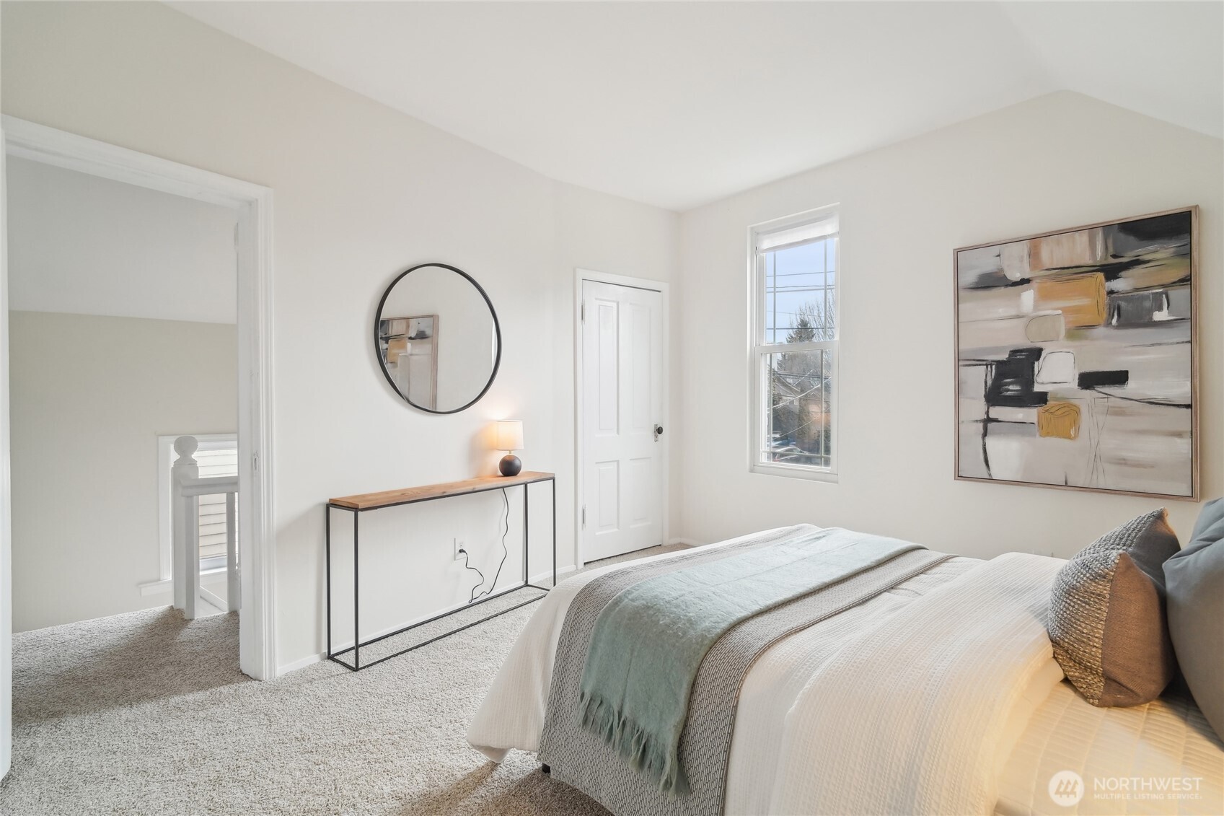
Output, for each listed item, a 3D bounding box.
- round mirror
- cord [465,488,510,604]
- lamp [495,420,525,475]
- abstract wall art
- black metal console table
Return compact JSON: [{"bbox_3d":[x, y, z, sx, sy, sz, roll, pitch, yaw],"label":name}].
[{"bbox_3d":[-0.896,-0.365,2.915,0.030,0.786,0.786,0,1,37],"label":"round mirror"},{"bbox_3d":[-0.710,0.785,3.143,0.070,0.655,0.316,0,1,37],"label":"cord"},{"bbox_3d":[-0.584,0.236,3.131,0.154,0.327,0.154,0,0,0],"label":"lamp"},{"bbox_3d":[2.233,-0.234,2.695,0.919,1.276,0.045,0,1,45],"label":"abstract wall art"},{"bbox_3d":[-0.802,0.759,2.845,0.242,0.713,1.213,0,1,37],"label":"black metal console table"}]

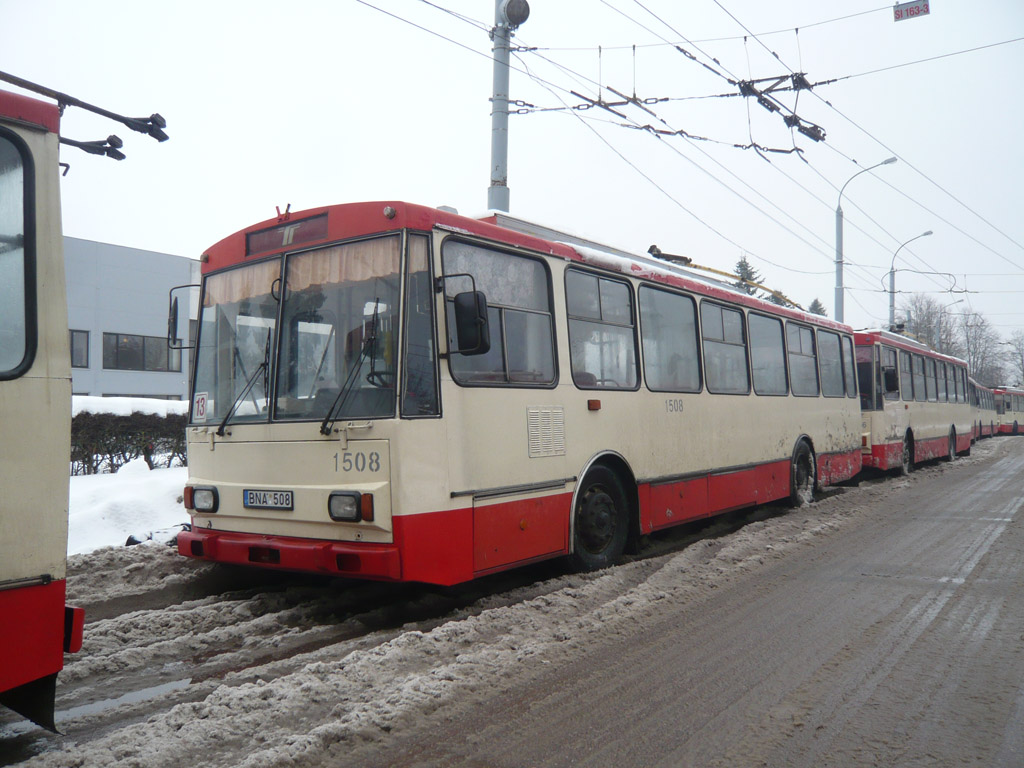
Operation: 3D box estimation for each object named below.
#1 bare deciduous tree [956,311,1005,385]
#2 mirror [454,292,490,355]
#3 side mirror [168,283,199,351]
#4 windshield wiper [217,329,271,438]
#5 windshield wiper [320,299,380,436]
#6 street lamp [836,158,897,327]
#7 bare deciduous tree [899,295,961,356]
[{"bbox_3d":[44.130,-1.507,78.041,4.520,10.830,4.520,0,-2,0],"label":"bare deciduous tree"},{"bbox_3d":[-0.266,-0.407,5.492,0.210,0.420,0.090,-2,-3,15],"label":"mirror"},{"bbox_3d":[-2.788,-0.565,7.011,0.150,0.520,0.330,1,-3,-31],"label":"side mirror"},{"bbox_3d":[-2.008,-0.012,6.206,0.570,0.800,0.090,-4,-9,40],"label":"windshield wiper"},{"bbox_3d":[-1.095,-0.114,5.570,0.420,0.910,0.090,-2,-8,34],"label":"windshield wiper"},{"bbox_3d":[13.015,-2.922,30.561,2.100,10.600,0.340,-1,-2,36],"label":"street lamp"},{"bbox_3d":[38.325,-2.202,76.059,5.690,12.020,5.690,0,-2,0],"label":"bare deciduous tree"}]

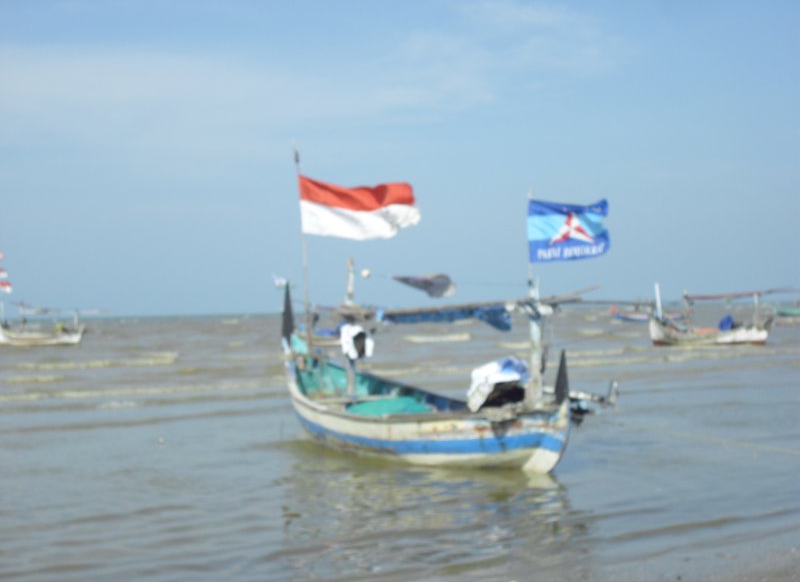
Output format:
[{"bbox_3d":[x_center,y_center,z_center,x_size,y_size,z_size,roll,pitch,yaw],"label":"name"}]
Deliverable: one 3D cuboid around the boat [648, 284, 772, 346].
[{"bbox_3d":[12.350,0.960,60.000,5.600,2.550,1.500,-2,-1,38],"label":"boat"}]

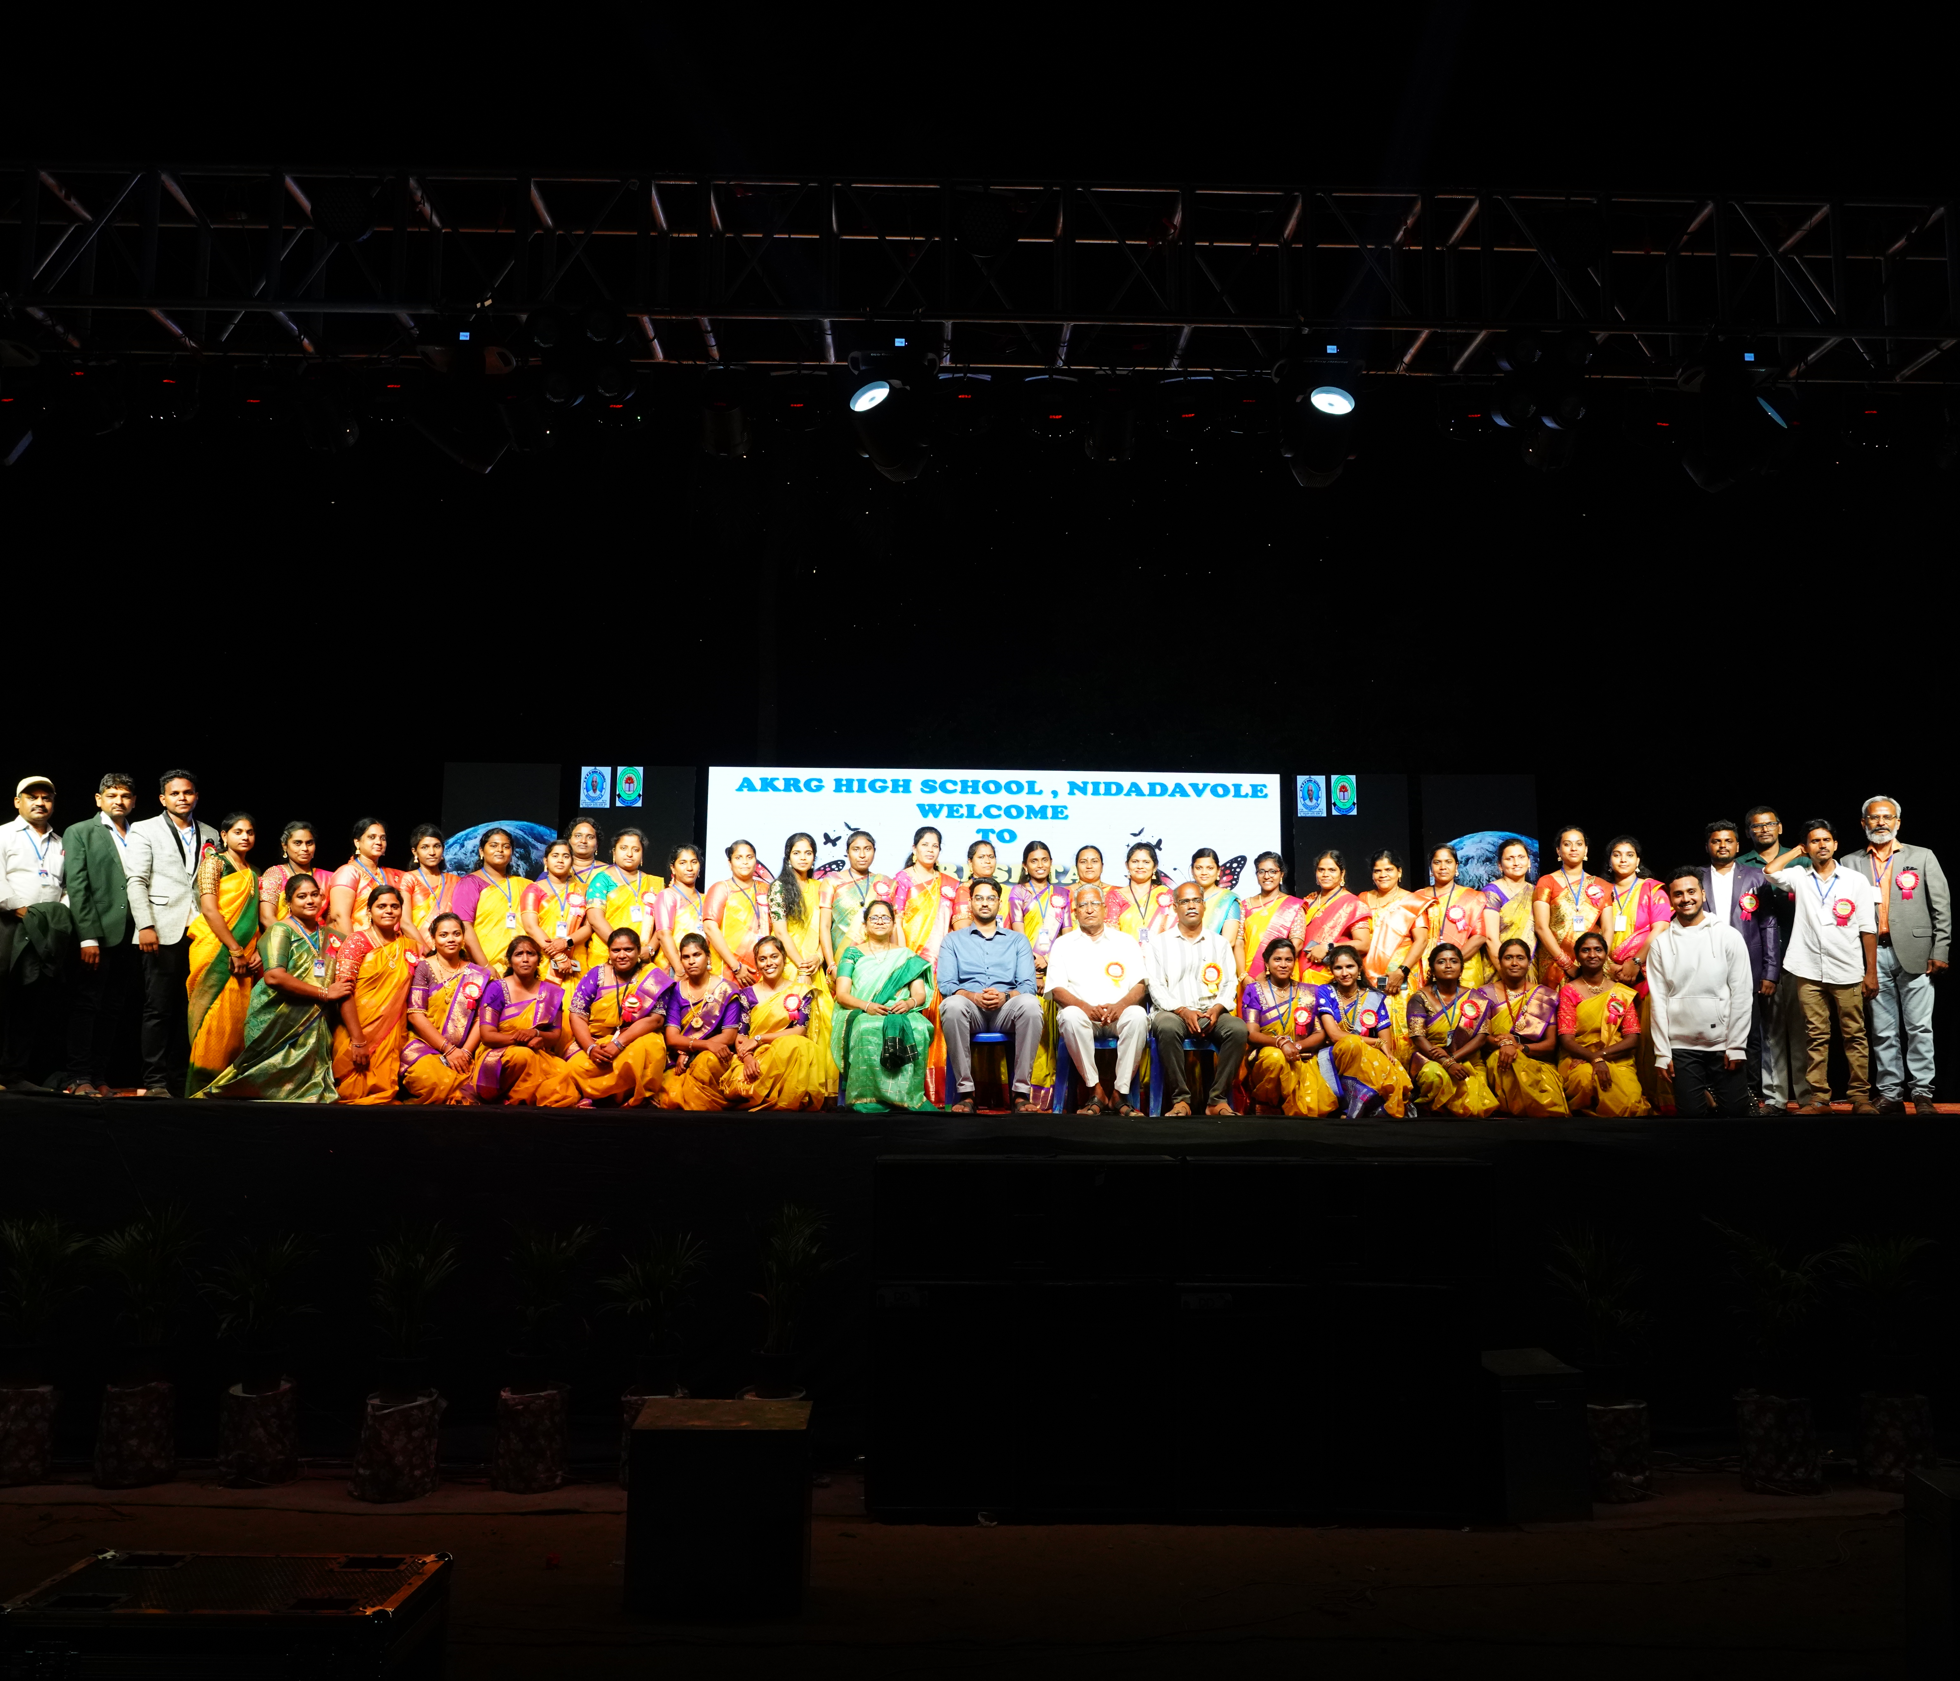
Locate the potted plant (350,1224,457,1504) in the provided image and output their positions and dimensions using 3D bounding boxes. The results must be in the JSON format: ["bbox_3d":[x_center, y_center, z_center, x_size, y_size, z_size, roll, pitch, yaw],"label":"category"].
[{"bbox_3d":[-2.570,2.333,7.500,0.430,1.180,0.430,1,-7,-1],"label":"potted plant"}]

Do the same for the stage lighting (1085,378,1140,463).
[{"bbox_3d":[0.541,-1.720,6.890,0.220,0.250,0.270,1,-50,-1],"label":"stage lighting"}]

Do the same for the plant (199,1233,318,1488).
[{"bbox_3d":[-3.549,2.503,8.218,0.575,1.145,0.575,0,-5,-1],"label":"plant"}]

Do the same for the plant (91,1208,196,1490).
[{"bbox_3d":[-4.093,2.433,8.181,0.504,1.271,0.504,0,-5,-1],"label":"plant"}]

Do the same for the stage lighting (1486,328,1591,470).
[{"bbox_3d":[2.249,-1.771,6.750,0.380,0.470,0.280,0,-5,-1],"label":"stage lighting"}]

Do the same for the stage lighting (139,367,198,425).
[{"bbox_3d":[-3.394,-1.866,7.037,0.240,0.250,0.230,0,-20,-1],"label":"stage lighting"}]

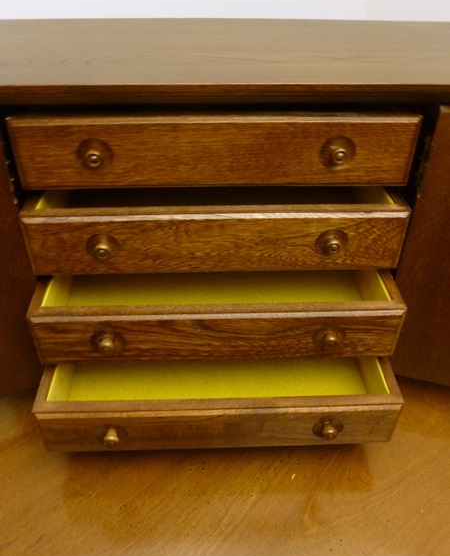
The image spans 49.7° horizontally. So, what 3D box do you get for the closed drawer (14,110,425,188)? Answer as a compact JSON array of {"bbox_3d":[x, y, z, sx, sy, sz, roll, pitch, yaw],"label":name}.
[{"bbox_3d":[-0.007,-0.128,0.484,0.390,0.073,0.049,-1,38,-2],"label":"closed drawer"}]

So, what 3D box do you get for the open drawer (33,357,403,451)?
[{"bbox_3d":[-0.008,0.111,0.596,0.390,0.073,0.197,-1,38,-2],"label":"open drawer"}]

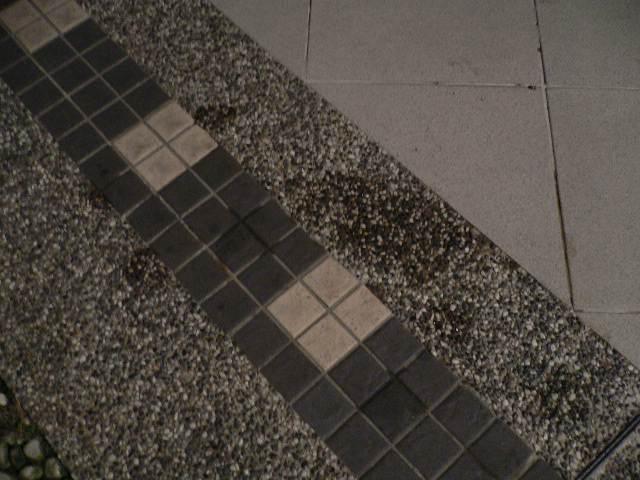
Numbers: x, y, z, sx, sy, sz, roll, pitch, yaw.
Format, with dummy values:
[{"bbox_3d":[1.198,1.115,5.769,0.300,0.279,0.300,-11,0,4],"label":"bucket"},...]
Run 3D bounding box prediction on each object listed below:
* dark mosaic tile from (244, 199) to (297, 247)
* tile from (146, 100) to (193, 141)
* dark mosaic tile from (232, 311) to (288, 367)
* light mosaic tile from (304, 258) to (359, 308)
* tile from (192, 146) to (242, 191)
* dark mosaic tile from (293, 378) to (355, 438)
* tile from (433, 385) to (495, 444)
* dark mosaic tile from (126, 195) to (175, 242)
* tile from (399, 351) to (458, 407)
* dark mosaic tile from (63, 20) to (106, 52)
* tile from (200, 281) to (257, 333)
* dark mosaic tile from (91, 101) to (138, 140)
[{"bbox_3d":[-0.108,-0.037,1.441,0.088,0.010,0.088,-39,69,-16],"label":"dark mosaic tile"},{"bbox_3d":[-0.363,-0.285,1.573,0.088,0.010,0.088,-39,69,-16],"label":"tile"},{"bbox_3d":[-0.123,0.204,1.337,0.088,0.010,0.088,-40,69,-16],"label":"dark mosaic tile"},{"bbox_3d":[0.025,0.093,1.423,0.089,0.010,0.089,-39,69,-17],"label":"light mosaic tile"},{"bbox_3d":[-0.239,-0.165,1.539,0.089,0.010,0.089,-39,69,-17],"label":"tile"},{"bbox_3d":[0.008,0.333,1.279,0.089,0.010,0.089,-39,69,-17],"label":"dark mosaic tile"},{"bbox_3d":[0.282,0.342,1.266,0.089,0.010,0.089,-39,69,-17],"label":"tile"},{"bbox_3d":[-0.374,-0.047,1.454,0.088,0.010,0.088,-39,69,-16],"label":"dark mosaic tile"},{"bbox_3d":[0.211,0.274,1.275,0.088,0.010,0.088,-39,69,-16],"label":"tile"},{"bbox_3d":[-0.626,-0.542,1.723,0.088,0.010,0.088,-40,69,-16],"label":"dark mosaic tile"},{"bbox_3d":[-0.188,0.143,1.381,0.089,0.010,0.089,-39,69,-17],"label":"tile"},{"bbox_3d":[-0.507,-0.296,1.613,0.089,0.010,0.089,-39,69,-17],"label":"dark mosaic tile"}]

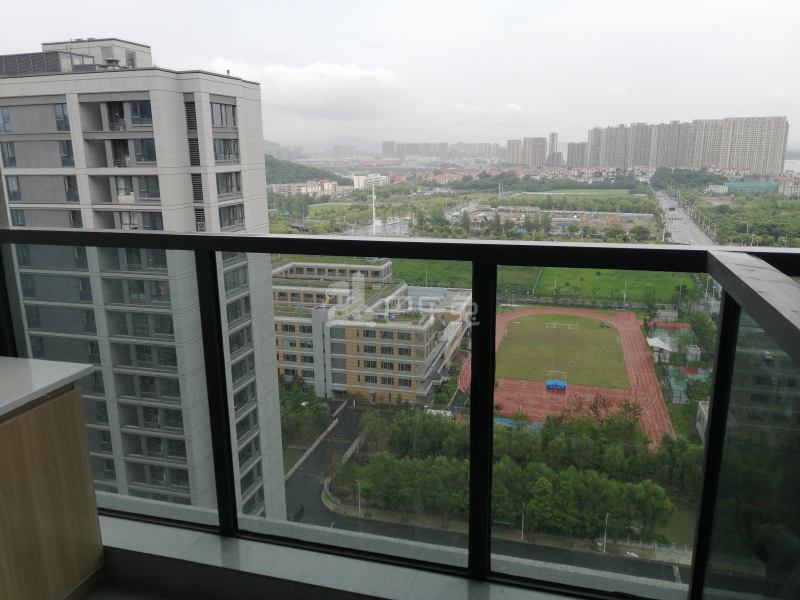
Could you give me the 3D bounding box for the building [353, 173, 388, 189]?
[{"bbox_3d":[-40.890,-170.802,915.114,15.500,23.000,78.000,5,14,24],"label":"building"}]

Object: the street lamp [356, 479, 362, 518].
[{"bbox_3d":[-7.271,34.534,107.784,0.300,7.100,1.200,7,15,32],"label":"street lamp"}]

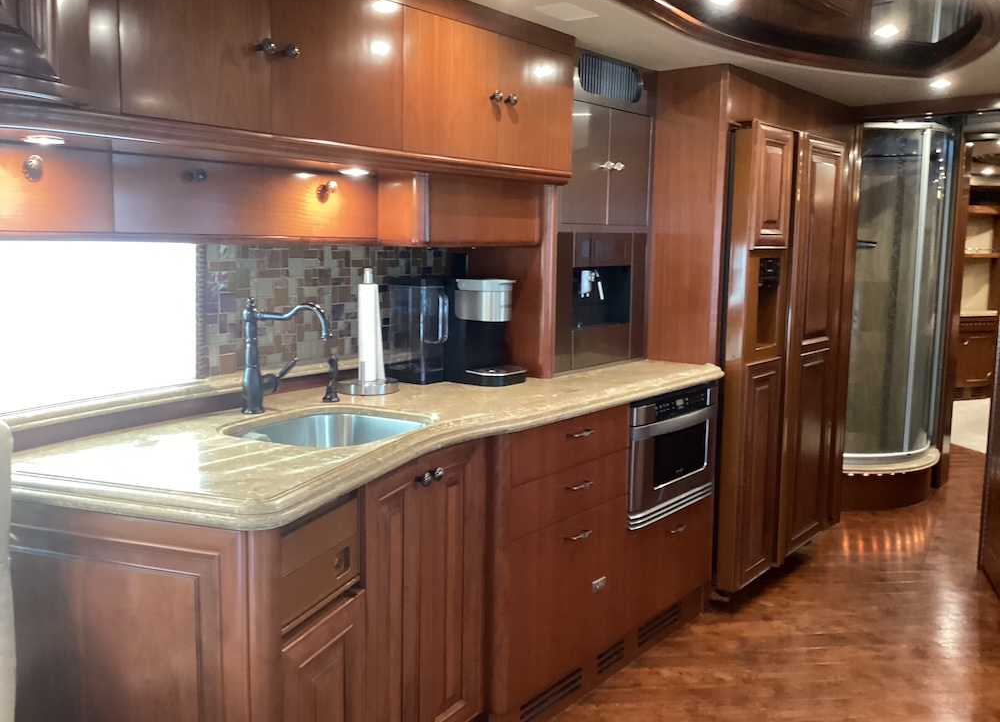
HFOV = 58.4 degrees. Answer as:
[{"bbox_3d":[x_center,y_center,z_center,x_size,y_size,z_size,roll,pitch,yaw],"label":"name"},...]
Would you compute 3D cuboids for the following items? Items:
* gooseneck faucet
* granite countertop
[{"bbox_3d":[-0.508,-0.016,2.268,0.280,0.286,0.170,3,7,26],"label":"gooseneck faucet"},{"bbox_3d":[-0.117,0.135,2.485,0.920,0.062,2.390,5,8,38],"label":"granite countertop"}]

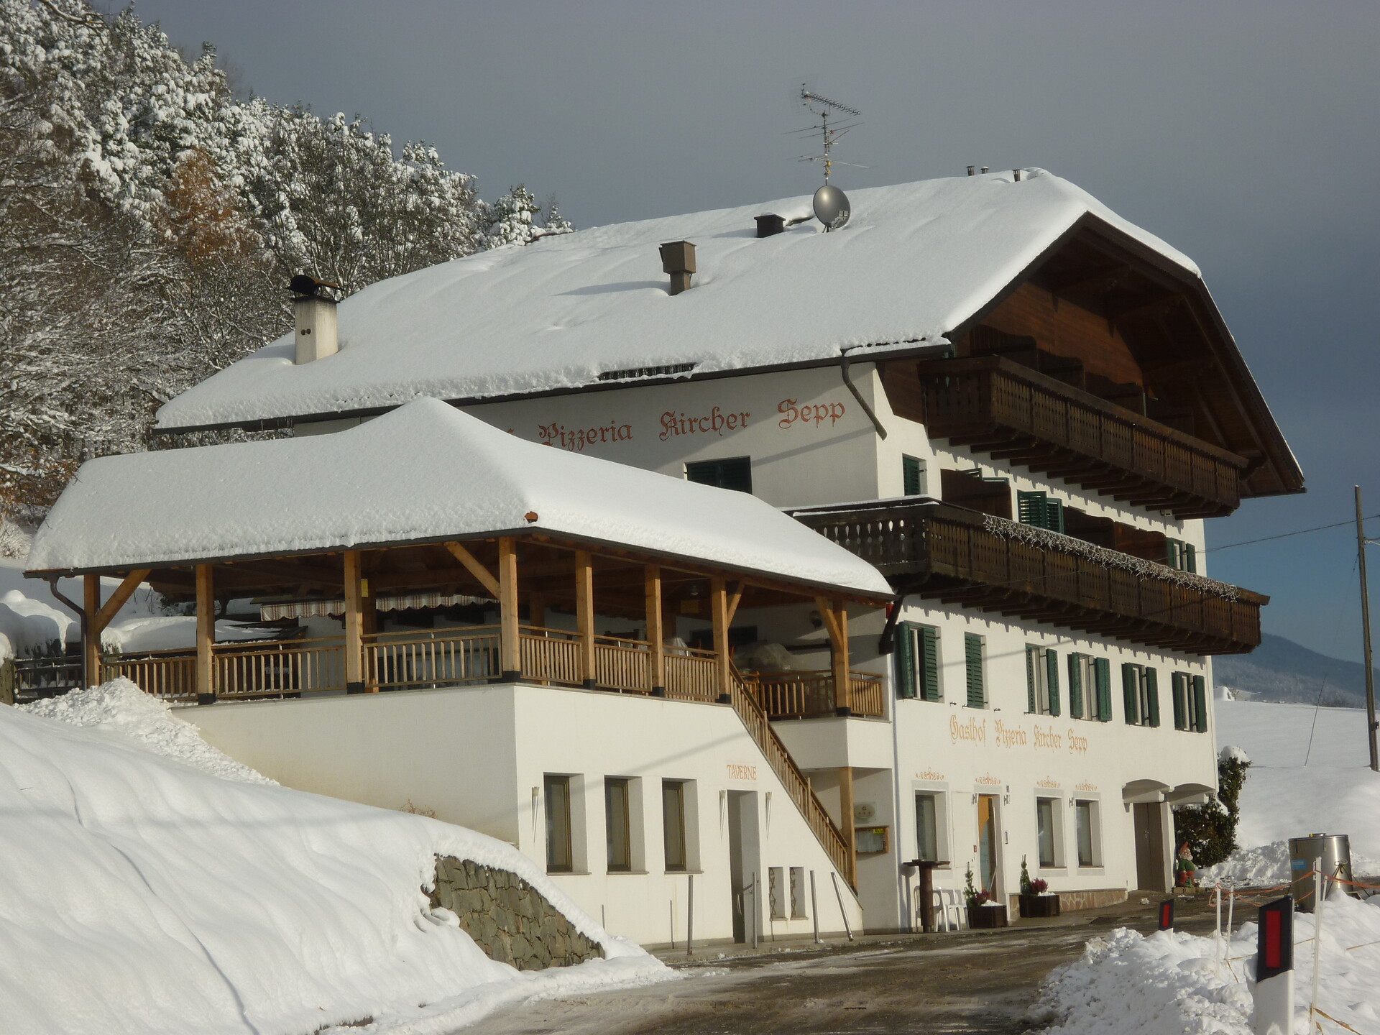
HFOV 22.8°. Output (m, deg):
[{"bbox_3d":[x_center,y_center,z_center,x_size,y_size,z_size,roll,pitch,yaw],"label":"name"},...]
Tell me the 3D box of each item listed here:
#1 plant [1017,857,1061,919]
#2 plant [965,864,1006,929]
[{"bbox_3d":[6.167,6.556,60.772,0.560,1.060,0.620,-5,-7,23],"label":"plant"},{"bbox_3d":[4.930,6.336,57.444,0.495,1.089,0.715,-5,-7,23],"label":"plant"}]

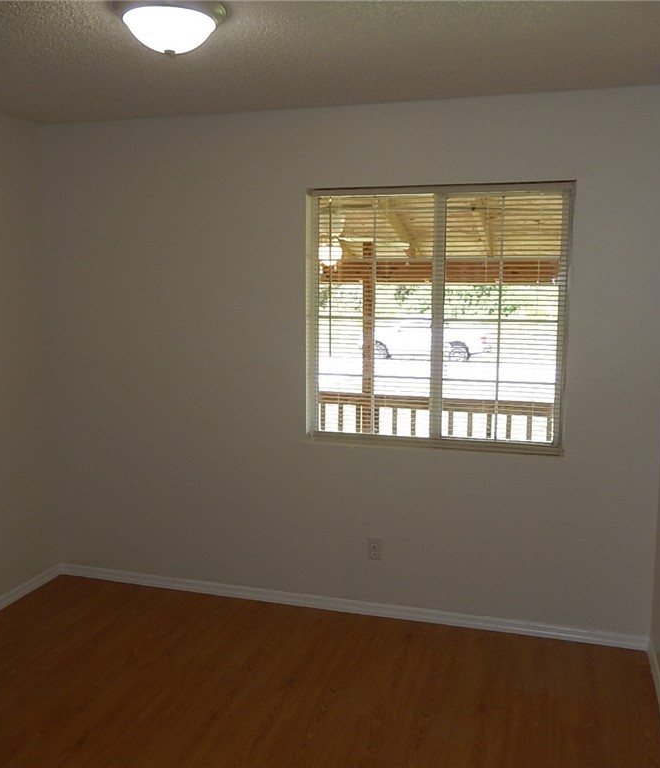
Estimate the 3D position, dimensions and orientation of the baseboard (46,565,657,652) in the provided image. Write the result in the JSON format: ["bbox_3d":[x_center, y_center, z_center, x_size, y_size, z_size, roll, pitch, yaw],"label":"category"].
[{"bbox_3d":[-0.049,1.103,3.737,3.072,0.075,0.018,3,8,17],"label":"baseboard"}]

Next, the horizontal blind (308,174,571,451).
[{"bbox_3d":[0.478,-0.298,3.433,1.210,1.210,0.100,3,8,17],"label":"horizontal blind"}]

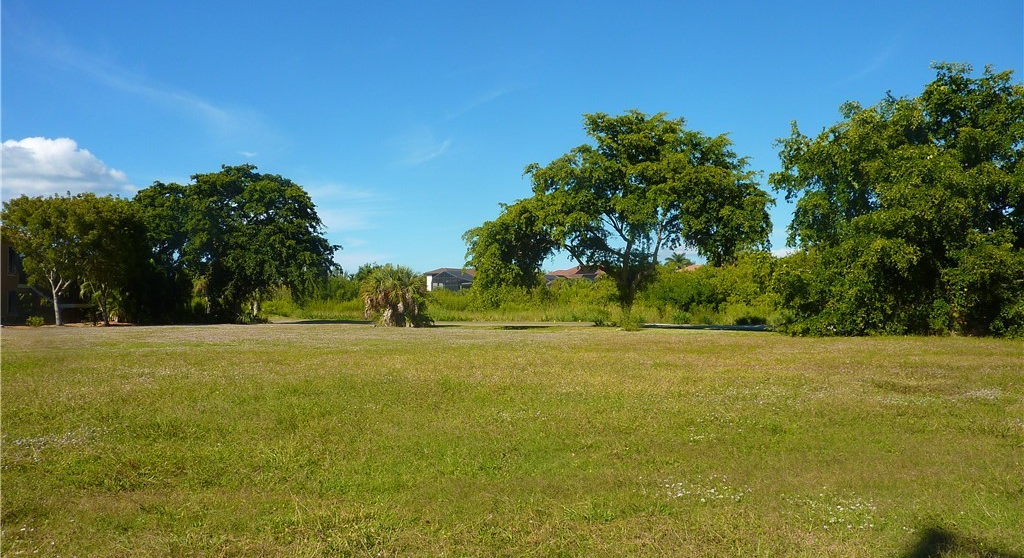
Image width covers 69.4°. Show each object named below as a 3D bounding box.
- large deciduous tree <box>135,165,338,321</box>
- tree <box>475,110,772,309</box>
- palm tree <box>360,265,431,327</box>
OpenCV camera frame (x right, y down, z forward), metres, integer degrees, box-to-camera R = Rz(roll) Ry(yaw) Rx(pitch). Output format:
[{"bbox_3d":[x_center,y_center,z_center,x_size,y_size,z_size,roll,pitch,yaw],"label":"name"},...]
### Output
[{"bbox_3d":[-19.560,-2.480,52.500,14.300,11.100,12.000,0,-2,0],"label":"large deciduous tree"},{"bbox_3d":[6.260,-3.450,41.500,16.400,12.100,13.500,0,-2,0],"label":"tree"},{"bbox_3d":[-6.770,1.020,43.000,4.000,3.600,3.800,0,-2,0],"label":"palm tree"}]

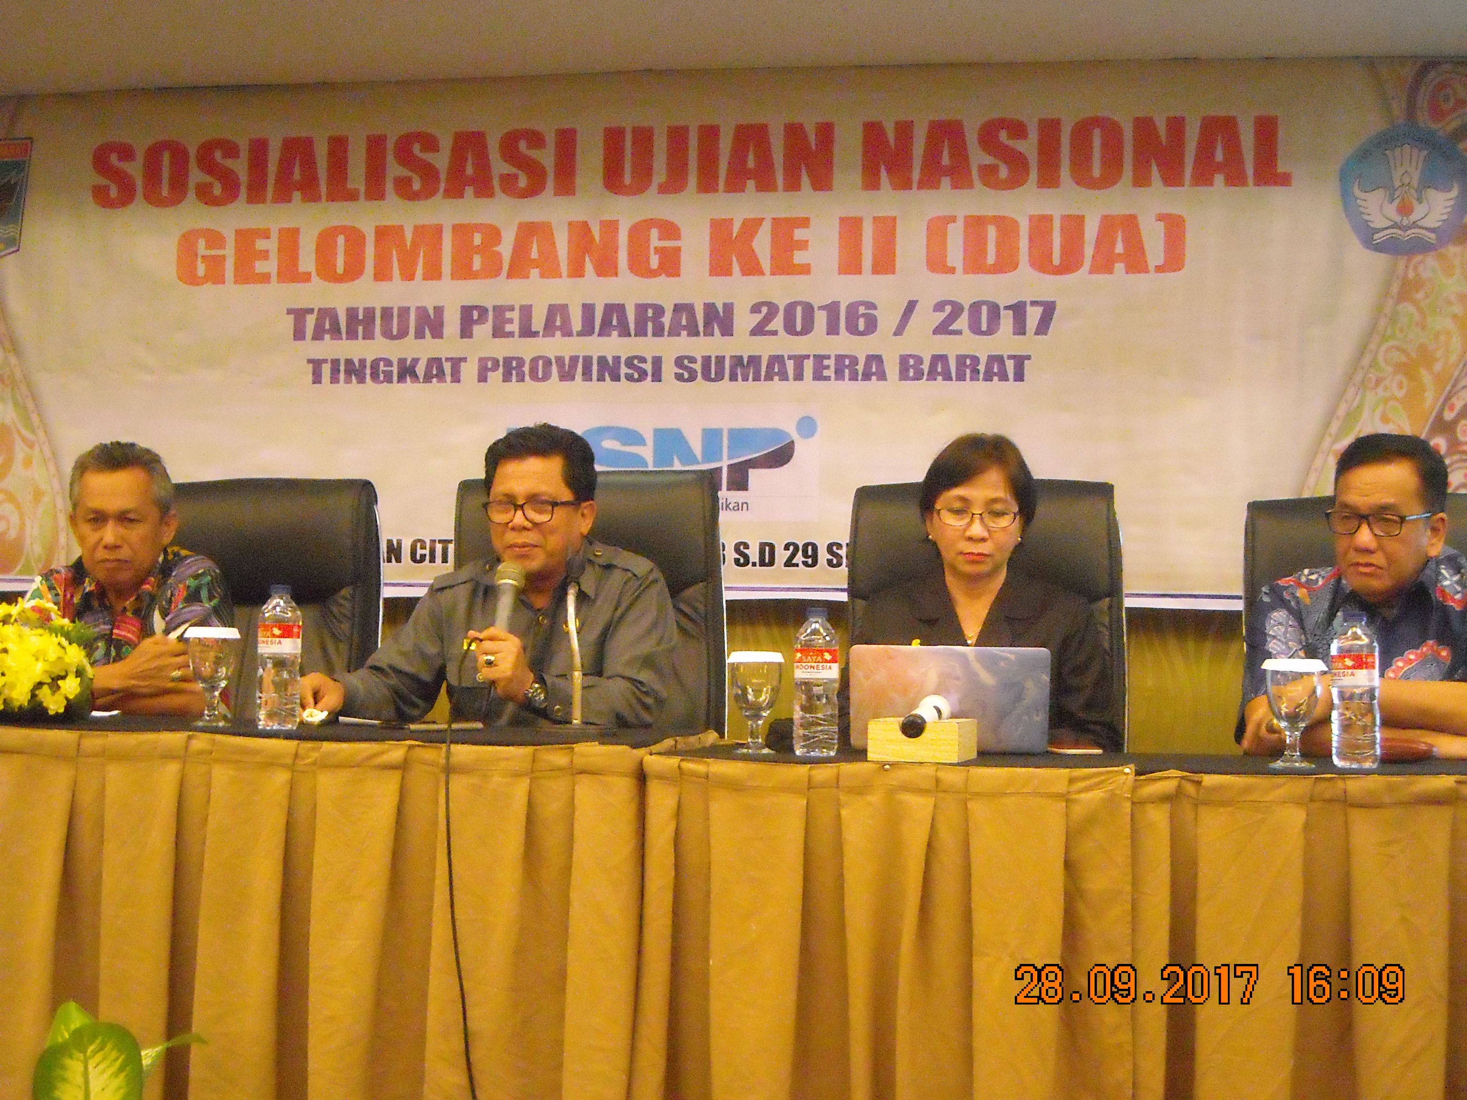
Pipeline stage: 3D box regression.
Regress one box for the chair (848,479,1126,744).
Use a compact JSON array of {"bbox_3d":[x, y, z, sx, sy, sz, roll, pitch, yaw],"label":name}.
[{"bbox_3d":[0.388,0.469,4.390,0.620,1.200,0.680,1,-2,15],"label":"chair"}]

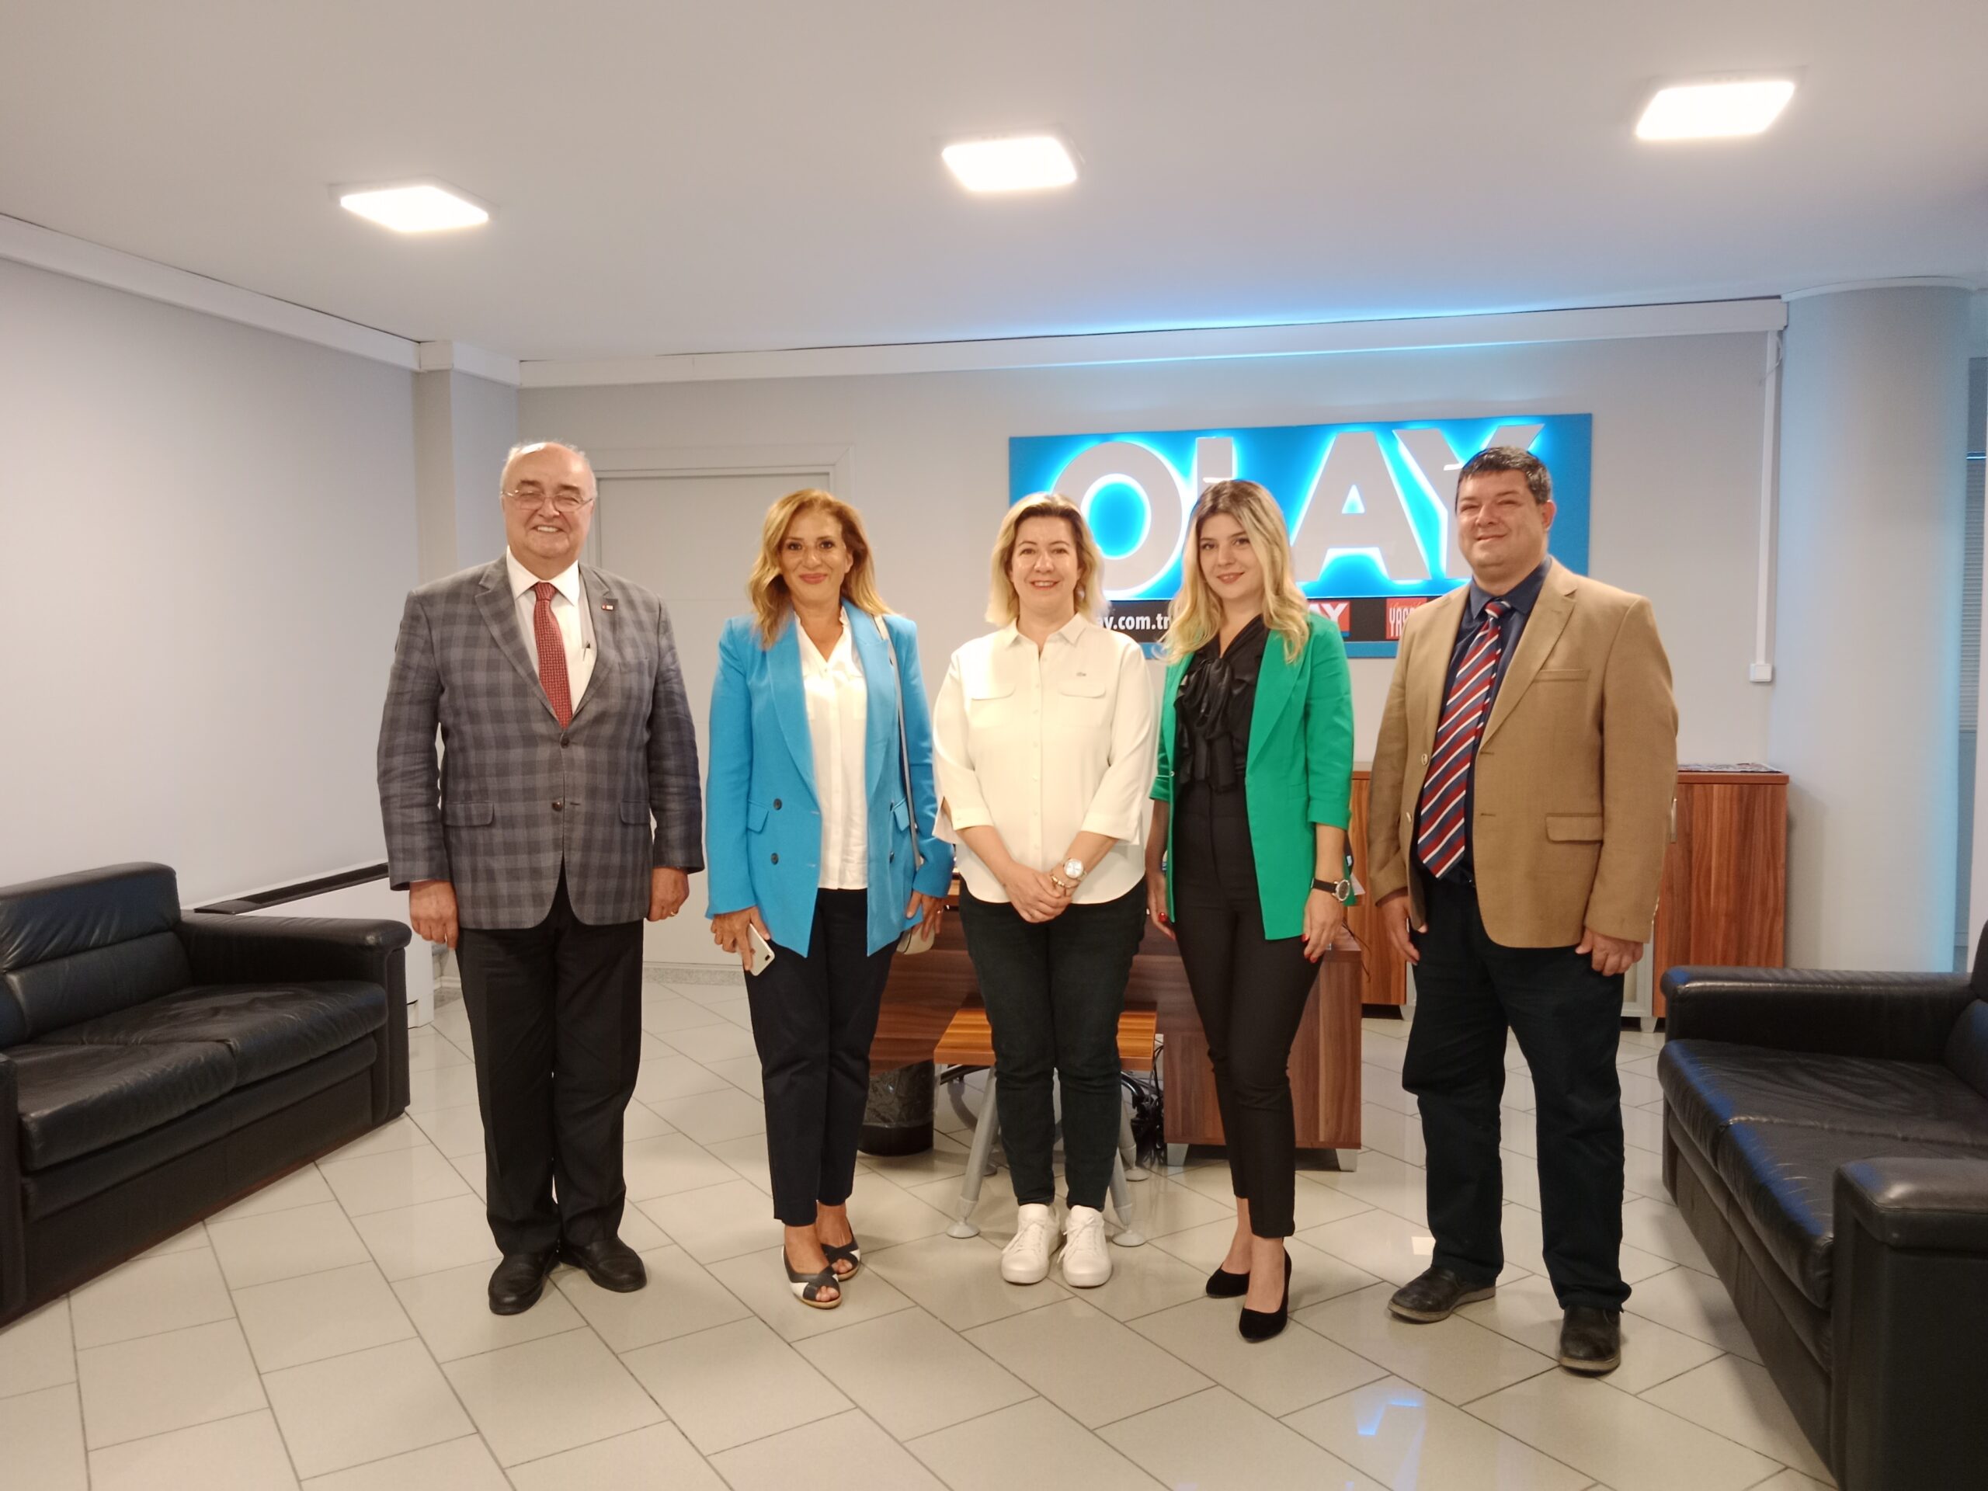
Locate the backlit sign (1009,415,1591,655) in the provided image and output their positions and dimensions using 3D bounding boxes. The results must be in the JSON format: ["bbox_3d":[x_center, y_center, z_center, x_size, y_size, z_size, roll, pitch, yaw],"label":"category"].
[{"bbox_3d":[1.107,-0.769,5.657,2.149,0.870,0.100,1,4,14],"label":"backlit sign"}]

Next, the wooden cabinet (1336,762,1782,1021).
[{"bbox_3d":[1.930,0.534,5.486,1.675,0.912,0.420,1,4,13],"label":"wooden cabinet"}]

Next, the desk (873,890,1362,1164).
[{"bbox_3d":[0.285,0.729,4.330,1.430,0.730,0.760,1,4,5],"label":"desk"}]

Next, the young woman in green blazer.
[{"bbox_3d":[0.529,0.313,3.095,0.430,1.706,0.360,2,5,25],"label":"young woman in green blazer"}]

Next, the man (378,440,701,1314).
[{"bbox_3d":[-0.974,0.260,3.200,0.630,1.800,0.390,-1,4,-18],"label":"man"}]

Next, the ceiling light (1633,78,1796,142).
[{"bbox_3d":[1.581,-1.414,3.279,0.350,0.040,0.350,1,4,14],"label":"ceiling light"}]

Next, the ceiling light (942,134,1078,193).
[{"bbox_3d":[0.045,-1.437,3.639,0.350,0.040,0.350,1,4,14],"label":"ceiling light"}]

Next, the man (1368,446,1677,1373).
[{"bbox_3d":[1.048,0.296,2.964,0.580,1.757,0.380,3,5,35],"label":"man"}]

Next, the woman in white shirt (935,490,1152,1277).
[{"bbox_3d":[0.112,0.303,3.310,0.470,1.695,0.340,0,4,-2],"label":"woman in white shirt"}]

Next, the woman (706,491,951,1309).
[{"bbox_3d":[-0.359,0.306,3.244,0.510,1.700,0.380,-1,4,-10],"label":"woman"}]

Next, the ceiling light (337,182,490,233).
[{"bbox_3d":[-1.559,-1.462,4.016,0.350,0.040,0.350,1,4,14],"label":"ceiling light"}]

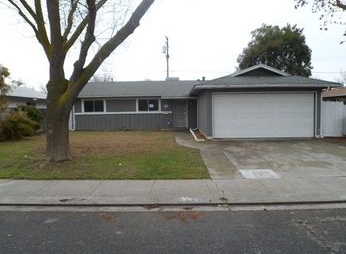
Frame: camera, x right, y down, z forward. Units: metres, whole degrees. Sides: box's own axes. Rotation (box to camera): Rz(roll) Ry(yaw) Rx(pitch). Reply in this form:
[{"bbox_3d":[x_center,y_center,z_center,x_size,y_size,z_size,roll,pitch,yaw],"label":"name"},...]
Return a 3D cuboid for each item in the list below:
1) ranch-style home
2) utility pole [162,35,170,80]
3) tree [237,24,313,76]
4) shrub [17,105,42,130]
[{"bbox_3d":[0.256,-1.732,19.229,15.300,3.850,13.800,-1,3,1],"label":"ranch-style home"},{"bbox_3d":[-0.822,-6.196,34.712,0.850,10.900,0.500,-1,3,1],"label":"utility pole"},{"bbox_3d":[11.569,-6.240,30.736,8.500,11.200,8.000,-1,3,1],"label":"tree"},{"bbox_3d":[-9.778,-0.545,18.414,1.750,1.800,1.600,-1,3,1],"label":"shrub"}]

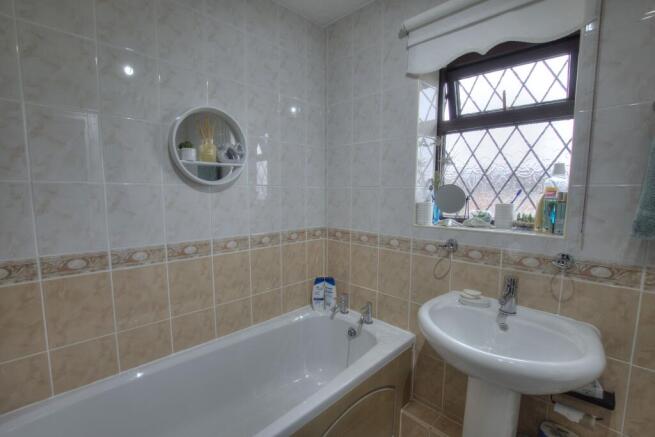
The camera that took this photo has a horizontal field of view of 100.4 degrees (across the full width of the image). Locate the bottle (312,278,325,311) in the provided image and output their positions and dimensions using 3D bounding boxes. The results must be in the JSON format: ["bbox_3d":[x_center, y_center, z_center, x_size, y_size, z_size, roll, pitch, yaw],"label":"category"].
[{"bbox_3d":[-0.058,0.488,1.773,0.075,0.210,0.046,0,5,-2],"label":"bottle"}]

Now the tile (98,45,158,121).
[{"bbox_3d":[-0.785,-0.530,1.086,0.200,0.258,0.009,-5,7,-42],"label":"tile"}]

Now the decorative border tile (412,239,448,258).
[{"bbox_3d":[0.531,0.154,1.394,0.202,0.077,0.010,5,8,41],"label":"decorative border tile"}]

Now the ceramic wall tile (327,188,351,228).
[{"bbox_3d":[0.074,-0.063,1.722,0.195,0.257,0.009,5,7,42],"label":"ceramic wall tile"}]

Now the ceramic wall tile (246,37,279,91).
[{"bbox_3d":[-0.346,-0.824,1.456,0.196,0.257,0.009,-5,7,-42],"label":"ceramic wall tile"}]

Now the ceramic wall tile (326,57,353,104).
[{"bbox_3d":[0.086,-0.852,1.695,0.200,0.258,0.009,5,7,43],"label":"ceramic wall tile"}]

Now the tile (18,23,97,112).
[{"bbox_3d":[-0.929,-0.517,0.954,0.200,0.258,0.009,-5,7,-42],"label":"tile"}]

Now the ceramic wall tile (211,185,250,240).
[{"bbox_3d":[-0.494,-0.034,1.402,0.200,0.250,0.010,-5,8,-44],"label":"ceramic wall tile"}]

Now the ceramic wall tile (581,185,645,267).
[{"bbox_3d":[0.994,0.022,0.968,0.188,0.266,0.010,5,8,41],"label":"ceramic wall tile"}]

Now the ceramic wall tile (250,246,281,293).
[{"bbox_3d":[-0.358,0.302,1.591,0.198,0.260,0.010,-5,8,-41],"label":"ceramic wall tile"}]

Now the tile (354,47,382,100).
[{"bbox_3d":[0.233,-0.837,1.569,0.202,0.256,0.010,5,8,41],"label":"tile"}]

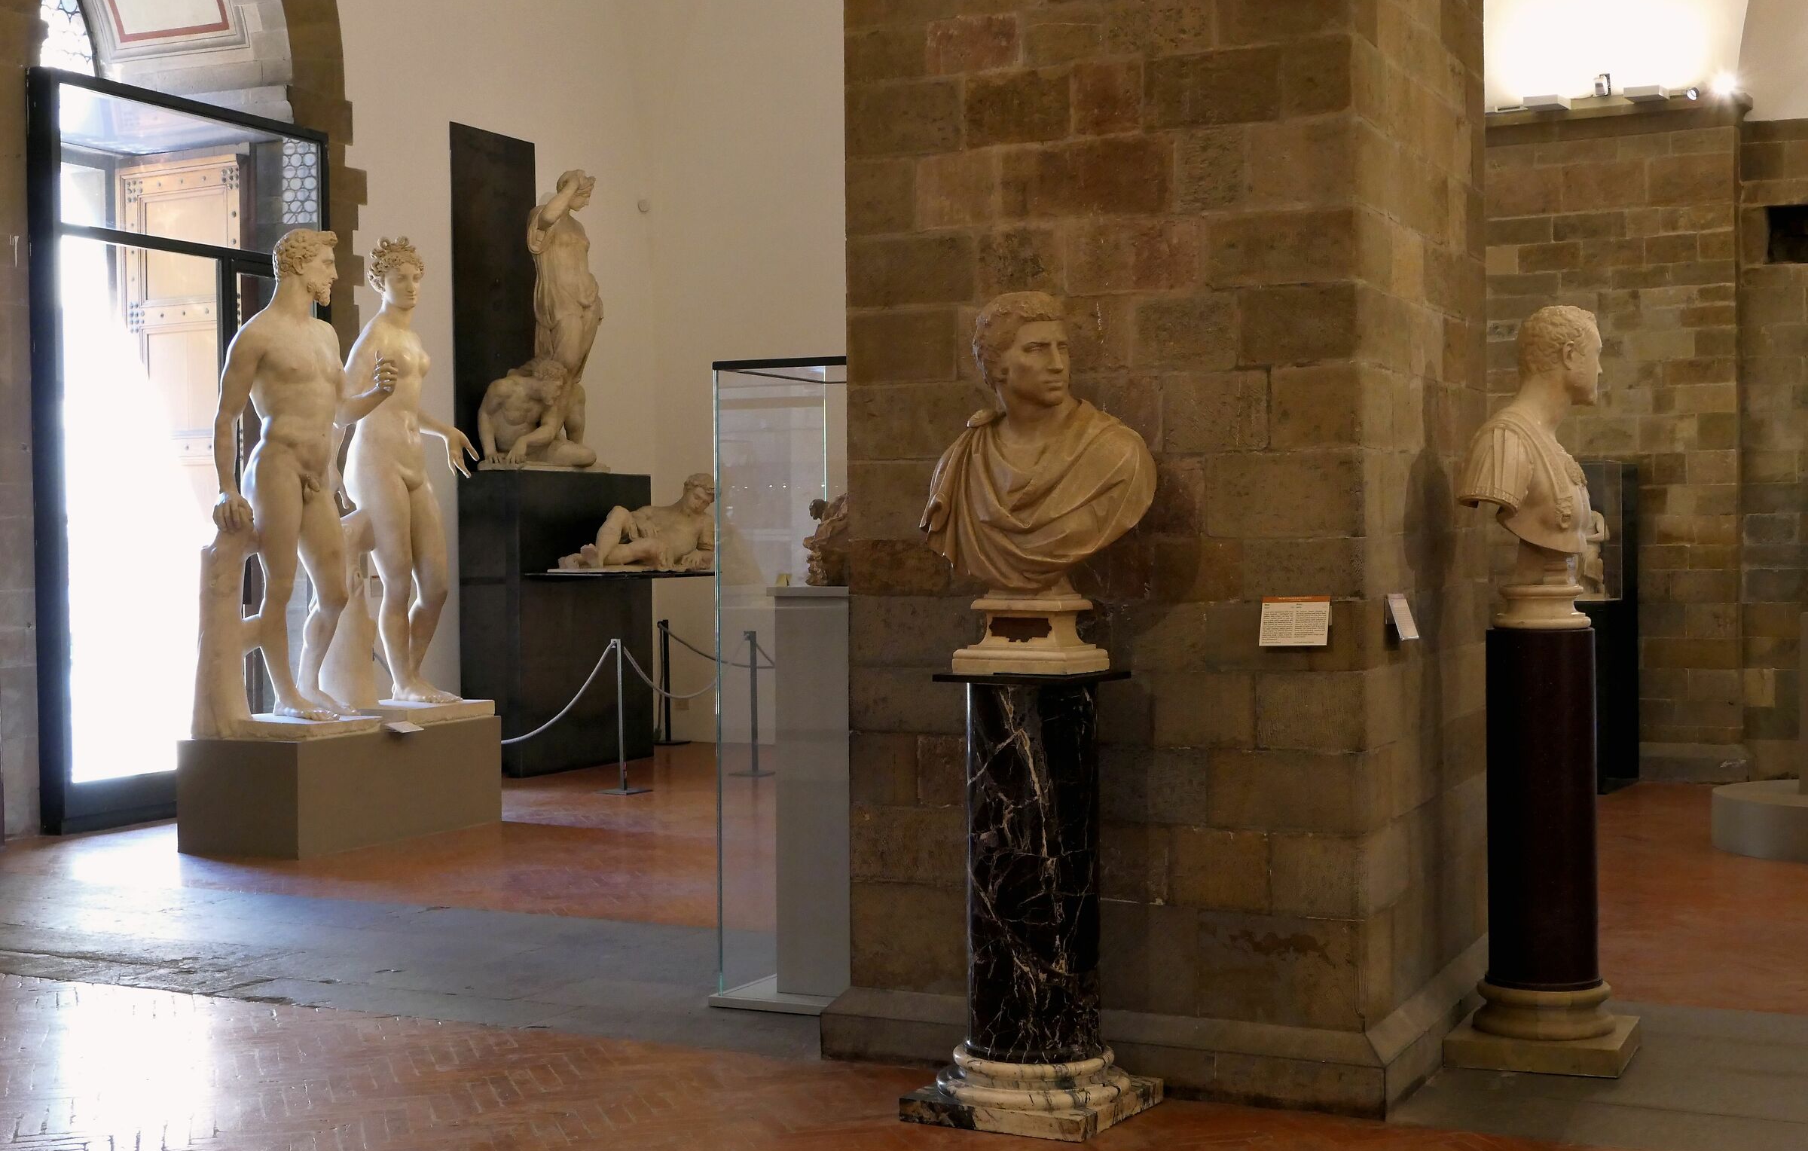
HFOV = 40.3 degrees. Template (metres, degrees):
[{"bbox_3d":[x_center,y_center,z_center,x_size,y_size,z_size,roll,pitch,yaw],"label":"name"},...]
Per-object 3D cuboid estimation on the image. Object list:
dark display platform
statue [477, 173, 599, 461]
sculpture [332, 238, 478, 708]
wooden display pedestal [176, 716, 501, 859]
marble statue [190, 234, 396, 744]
[{"bbox_3d":[-2.110,0.259,14.938,0.430,1.780,1.450,0,1,25],"label":"dark display platform"},{"bbox_3d":[-2.172,-1.530,14.738,0.450,1.807,0.820,0,2,27],"label":"statue"},{"bbox_3d":[-2.449,-0.467,11.992,0.570,2.351,0.630,0,2,30],"label":"sculpture"},{"bbox_3d":[-2.629,0.973,11.633,0.640,0.515,1.515,0,1,25],"label":"wooden display pedestal"},{"bbox_3d":[-2.768,-0.426,11.258,0.600,2.309,0.660,0,2,28],"label":"marble statue"}]

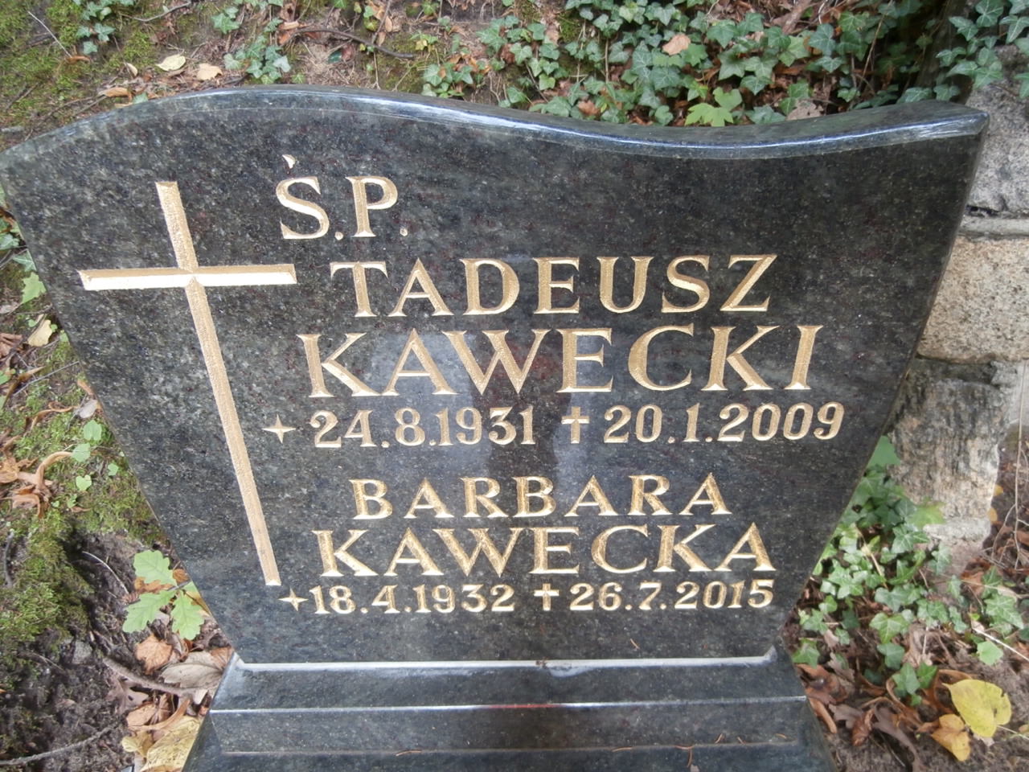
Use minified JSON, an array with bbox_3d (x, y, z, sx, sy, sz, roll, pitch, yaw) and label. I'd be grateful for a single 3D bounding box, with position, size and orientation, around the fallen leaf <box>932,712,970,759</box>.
[{"bbox_3d":[0.557,0.448,0.910,0.049,0.016,0.056,-3,46,-1],"label":"fallen leaf"}]

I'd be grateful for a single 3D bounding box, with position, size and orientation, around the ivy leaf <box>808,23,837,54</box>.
[{"bbox_3d":[0.547,-0.618,1.270,0.051,0.010,0.067,-9,74,-1],"label":"ivy leaf"}]

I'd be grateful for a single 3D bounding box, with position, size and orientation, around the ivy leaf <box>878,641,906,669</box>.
[{"bbox_3d":[0.514,0.365,0.970,0.036,0.012,0.034,-1,63,0],"label":"ivy leaf"}]

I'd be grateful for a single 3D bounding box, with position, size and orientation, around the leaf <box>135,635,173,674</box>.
[{"bbox_3d":[-0.529,0.395,1.050,0.053,0.008,0.056,-5,49,-2],"label":"leaf"}]

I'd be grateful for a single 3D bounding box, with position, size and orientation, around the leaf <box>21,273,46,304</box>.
[{"bbox_3d":[-0.769,-0.155,1.139,0.041,0.012,0.070,10,57,-16],"label":"leaf"}]

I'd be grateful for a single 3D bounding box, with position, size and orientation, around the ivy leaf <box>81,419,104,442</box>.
[{"bbox_3d":[-0.662,0.070,1.120,0.029,0.005,0.035,-10,70,-2],"label":"ivy leaf"}]

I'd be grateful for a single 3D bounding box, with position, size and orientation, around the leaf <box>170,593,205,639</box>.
[{"bbox_3d":[-0.500,0.350,1.091,0.047,0.014,0.085,-13,53,-25],"label":"leaf"}]

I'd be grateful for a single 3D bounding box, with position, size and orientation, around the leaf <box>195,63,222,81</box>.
[{"bbox_3d":[-0.505,-0.515,1.170,0.038,0.012,0.037,-34,76,-10],"label":"leaf"}]

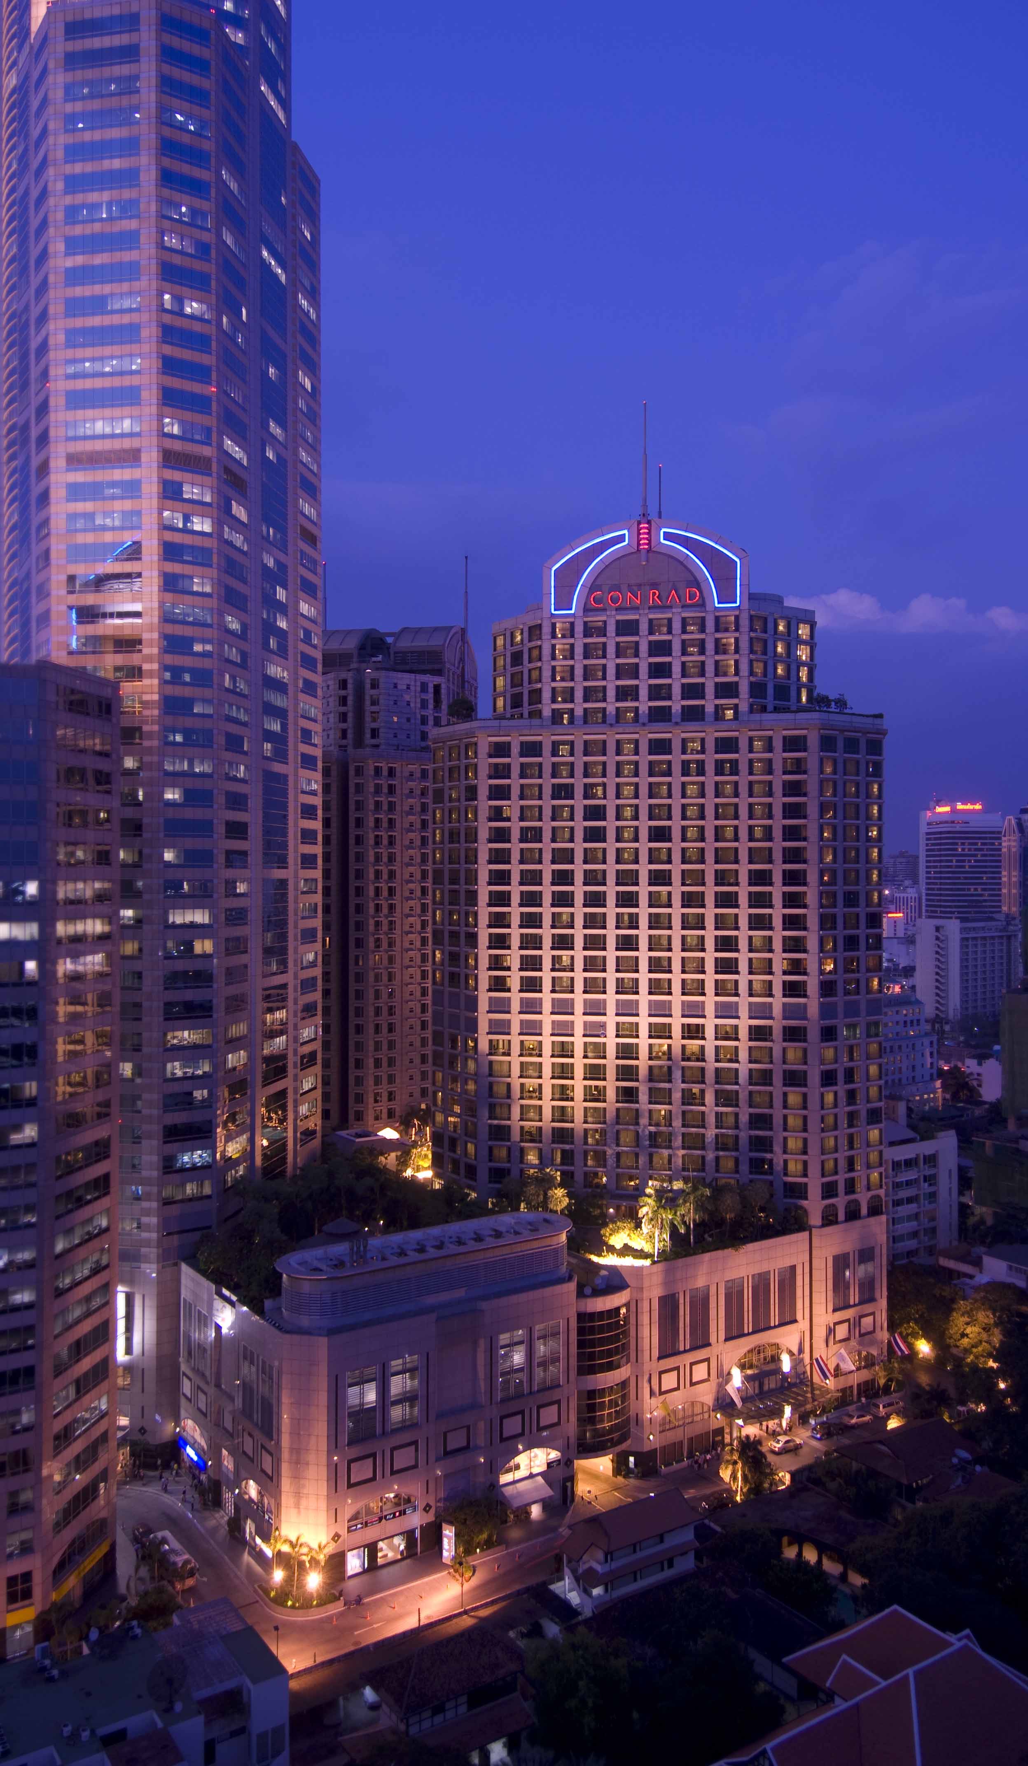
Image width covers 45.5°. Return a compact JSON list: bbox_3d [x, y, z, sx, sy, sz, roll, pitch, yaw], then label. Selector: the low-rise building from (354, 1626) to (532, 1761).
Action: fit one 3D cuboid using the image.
[{"bbox_3d":[-5.570,72.070,108.560,12.700,9.000,10.600,0,0,-32],"label":"low-rise building"}]

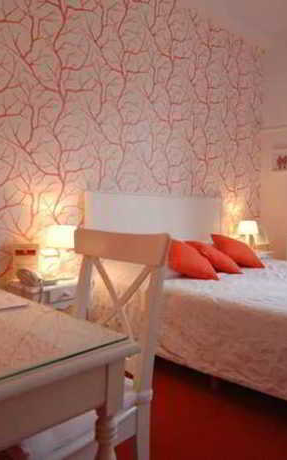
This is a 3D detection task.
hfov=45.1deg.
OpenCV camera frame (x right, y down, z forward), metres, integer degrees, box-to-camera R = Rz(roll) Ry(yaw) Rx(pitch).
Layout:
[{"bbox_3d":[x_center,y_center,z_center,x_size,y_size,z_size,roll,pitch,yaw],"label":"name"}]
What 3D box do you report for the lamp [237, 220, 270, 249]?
[{"bbox_3d":[1.086,0.072,3.576,0.220,0.330,0.220,-3,4,-44],"label":"lamp"}]

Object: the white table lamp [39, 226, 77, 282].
[{"bbox_3d":[-0.497,0.138,2.107,0.220,0.330,0.220,0,3,0],"label":"white table lamp"}]

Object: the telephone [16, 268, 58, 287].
[{"bbox_3d":[-0.589,0.270,1.942,0.200,0.080,0.160,2,3,35],"label":"telephone"}]

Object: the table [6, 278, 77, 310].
[{"bbox_3d":[-0.550,0.602,2.084,0.340,0.600,0.400,-3,4,-44],"label":"table"}]

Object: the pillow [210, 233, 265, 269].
[{"bbox_3d":[0.798,0.172,2.966,0.420,0.140,0.420,-3,34,-44],"label":"pillow"}]

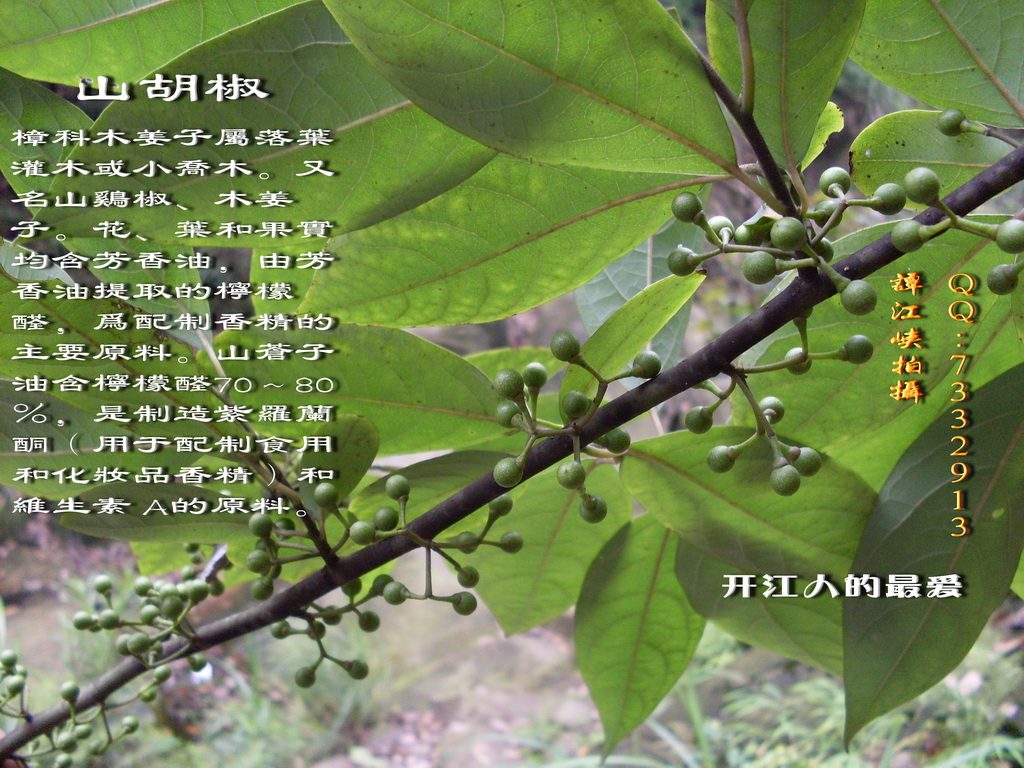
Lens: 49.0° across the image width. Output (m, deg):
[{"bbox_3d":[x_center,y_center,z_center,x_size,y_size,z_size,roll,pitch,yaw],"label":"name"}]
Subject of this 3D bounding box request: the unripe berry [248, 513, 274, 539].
[{"bbox_3d":[-0.062,0.035,0.277,0.006,0.006,0.006,0,10,0],"label":"unripe berry"}]

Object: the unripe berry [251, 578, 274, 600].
[{"bbox_3d":[-0.066,0.055,0.298,0.006,0.006,0.006,0,5,0],"label":"unripe berry"}]

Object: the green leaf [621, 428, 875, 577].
[{"bbox_3d":[0.066,0.033,0.289,0.092,0.039,0.012,25,24,-14],"label":"green leaf"}]

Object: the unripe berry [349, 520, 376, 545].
[{"bbox_3d":[-0.036,0.036,0.272,0.006,0.006,0.006,0,10,0],"label":"unripe berry"}]

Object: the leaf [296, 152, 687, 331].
[{"bbox_3d":[-0.002,-0.034,0.270,0.115,0.041,0.014,-16,26,21],"label":"leaf"}]

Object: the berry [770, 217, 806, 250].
[{"bbox_3d":[0.048,-0.026,0.197,0.006,0.006,0.006,0,10,0],"label":"berry"}]

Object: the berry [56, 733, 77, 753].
[{"bbox_3d":[-0.138,0.111,0.349,0.006,0.006,0.006,0,5,0],"label":"berry"}]

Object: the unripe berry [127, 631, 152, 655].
[{"bbox_3d":[-0.105,0.073,0.317,0.006,0.006,0.006,0,5,0],"label":"unripe berry"}]

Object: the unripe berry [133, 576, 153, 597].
[{"bbox_3d":[-0.121,0.066,0.369,0.006,0.006,0.006,0,5,0],"label":"unripe berry"}]

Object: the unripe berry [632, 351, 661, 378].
[{"bbox_3d":[0.029,-0.004,0.239,0.006,0.006,0.006,0,10,0],"label":"unripe berry"}]

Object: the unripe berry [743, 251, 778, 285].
[{"bbox_3d":[0.044,-0.021,0.202,0.006,0.006,0.006,0,10,0],"label":"unripe berry"}]

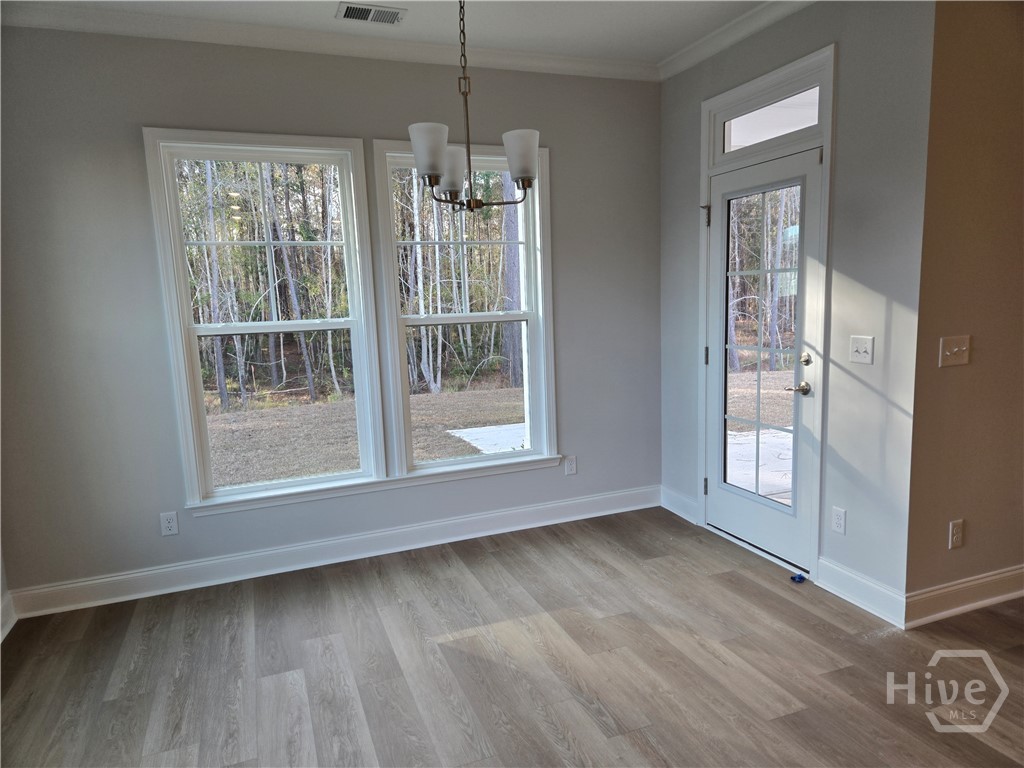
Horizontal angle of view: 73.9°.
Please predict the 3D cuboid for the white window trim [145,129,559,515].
[{"bbox_3d":[-0.710,-0.344,3.693,2.094,1.885,0.080,-5,9,-21],"label":"white window trim"}]

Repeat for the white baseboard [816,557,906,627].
[{"bbox_3d":[1.565,0.926,3.053,0.025,0.132,0.470,-5,9,-21],"label":"white baseboard"}]

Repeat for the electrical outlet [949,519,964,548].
[{"bbox_3d":[1.911,0.647,2.921,0.072,0.116,0.010,-5,9,-21],"label":"electrical outlet"}]

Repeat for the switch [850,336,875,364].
[{"bbox_3d":[1.513,-0.145,2.946,0.015,0.116,0.114,-5,9,-21],"label":"switch"}]

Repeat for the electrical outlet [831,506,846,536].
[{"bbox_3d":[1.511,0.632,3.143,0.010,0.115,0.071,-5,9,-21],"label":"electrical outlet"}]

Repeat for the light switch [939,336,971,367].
[{"bbox_3d":[1.813,-0.133,2.777,0.166,0.116,0.015,-5,9,-21],"label":"light switch"}]

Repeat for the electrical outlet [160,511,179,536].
[{"bbox_3d":[-1.720,0.704,3.421,0.071,0.115,0.010,-5,9,-21],"label":"electrical outlet"}]

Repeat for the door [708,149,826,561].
[{"bbox_3d":[1.303,-0.115,3.570,0.047,2.016,0.791,-5,9,-21],"label":"door"}]

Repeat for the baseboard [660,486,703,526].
[{"bbox_3d":[1.060,0.760,4.316,0.025,0.132,0.422,-5,9,-21],"label":"baseboard"}]

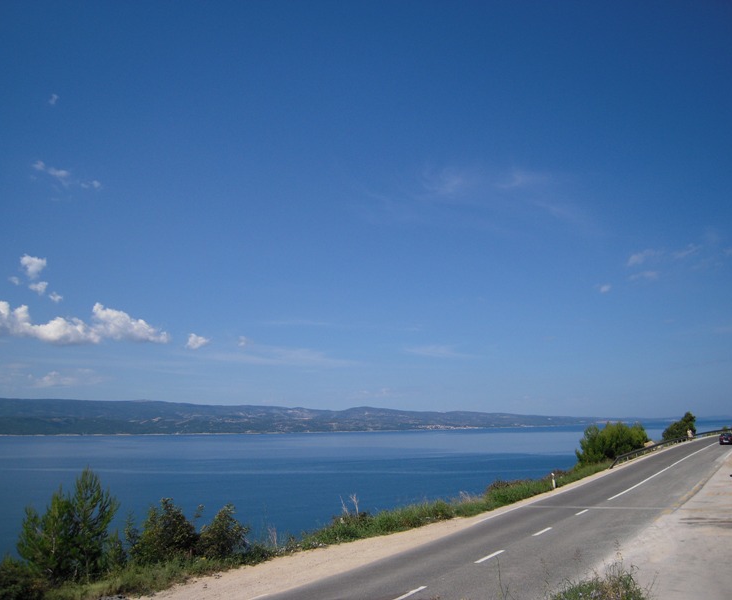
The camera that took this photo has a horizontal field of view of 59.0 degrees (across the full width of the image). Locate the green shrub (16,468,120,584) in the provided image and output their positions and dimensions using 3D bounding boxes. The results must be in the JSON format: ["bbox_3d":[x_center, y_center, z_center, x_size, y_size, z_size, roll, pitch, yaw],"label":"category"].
[{"bbox_3d":[-7.434,5.612,16.200,2.320,2.700,2.090,4,-12,-24],"label":"green shrub"}]

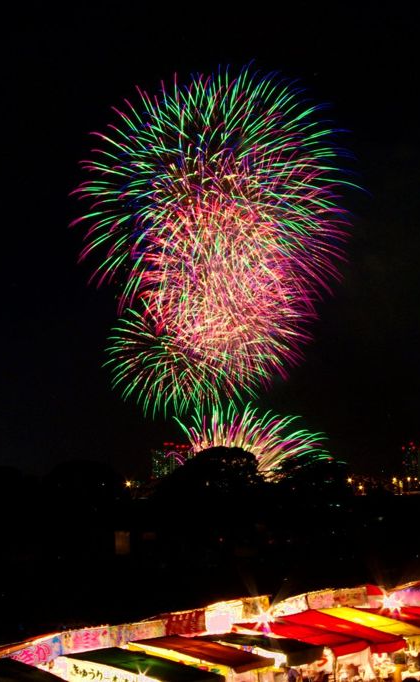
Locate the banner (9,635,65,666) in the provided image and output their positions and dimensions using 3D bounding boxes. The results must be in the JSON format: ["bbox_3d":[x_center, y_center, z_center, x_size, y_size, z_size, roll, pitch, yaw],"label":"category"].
[{"bbox_3d":[-4.715,8.459,73.053,0.120,0.660,3.600,-1,-3,18],"label":"banner"}]

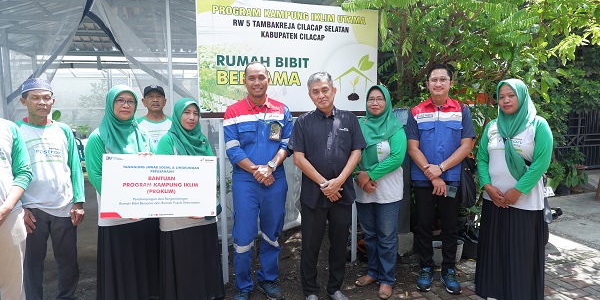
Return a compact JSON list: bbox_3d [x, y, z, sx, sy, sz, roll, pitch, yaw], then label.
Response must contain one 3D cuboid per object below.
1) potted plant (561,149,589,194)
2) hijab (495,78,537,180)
[{"bbox_3d":[4.433,0.303,6.234,0.370,0.690,0.370,4,8,36],"label":"potted plant"},{"bbox_3d":[1.444,-0.129,2.574,0.280,0.685,0.300,4,8,37],"label":"hijab"}]

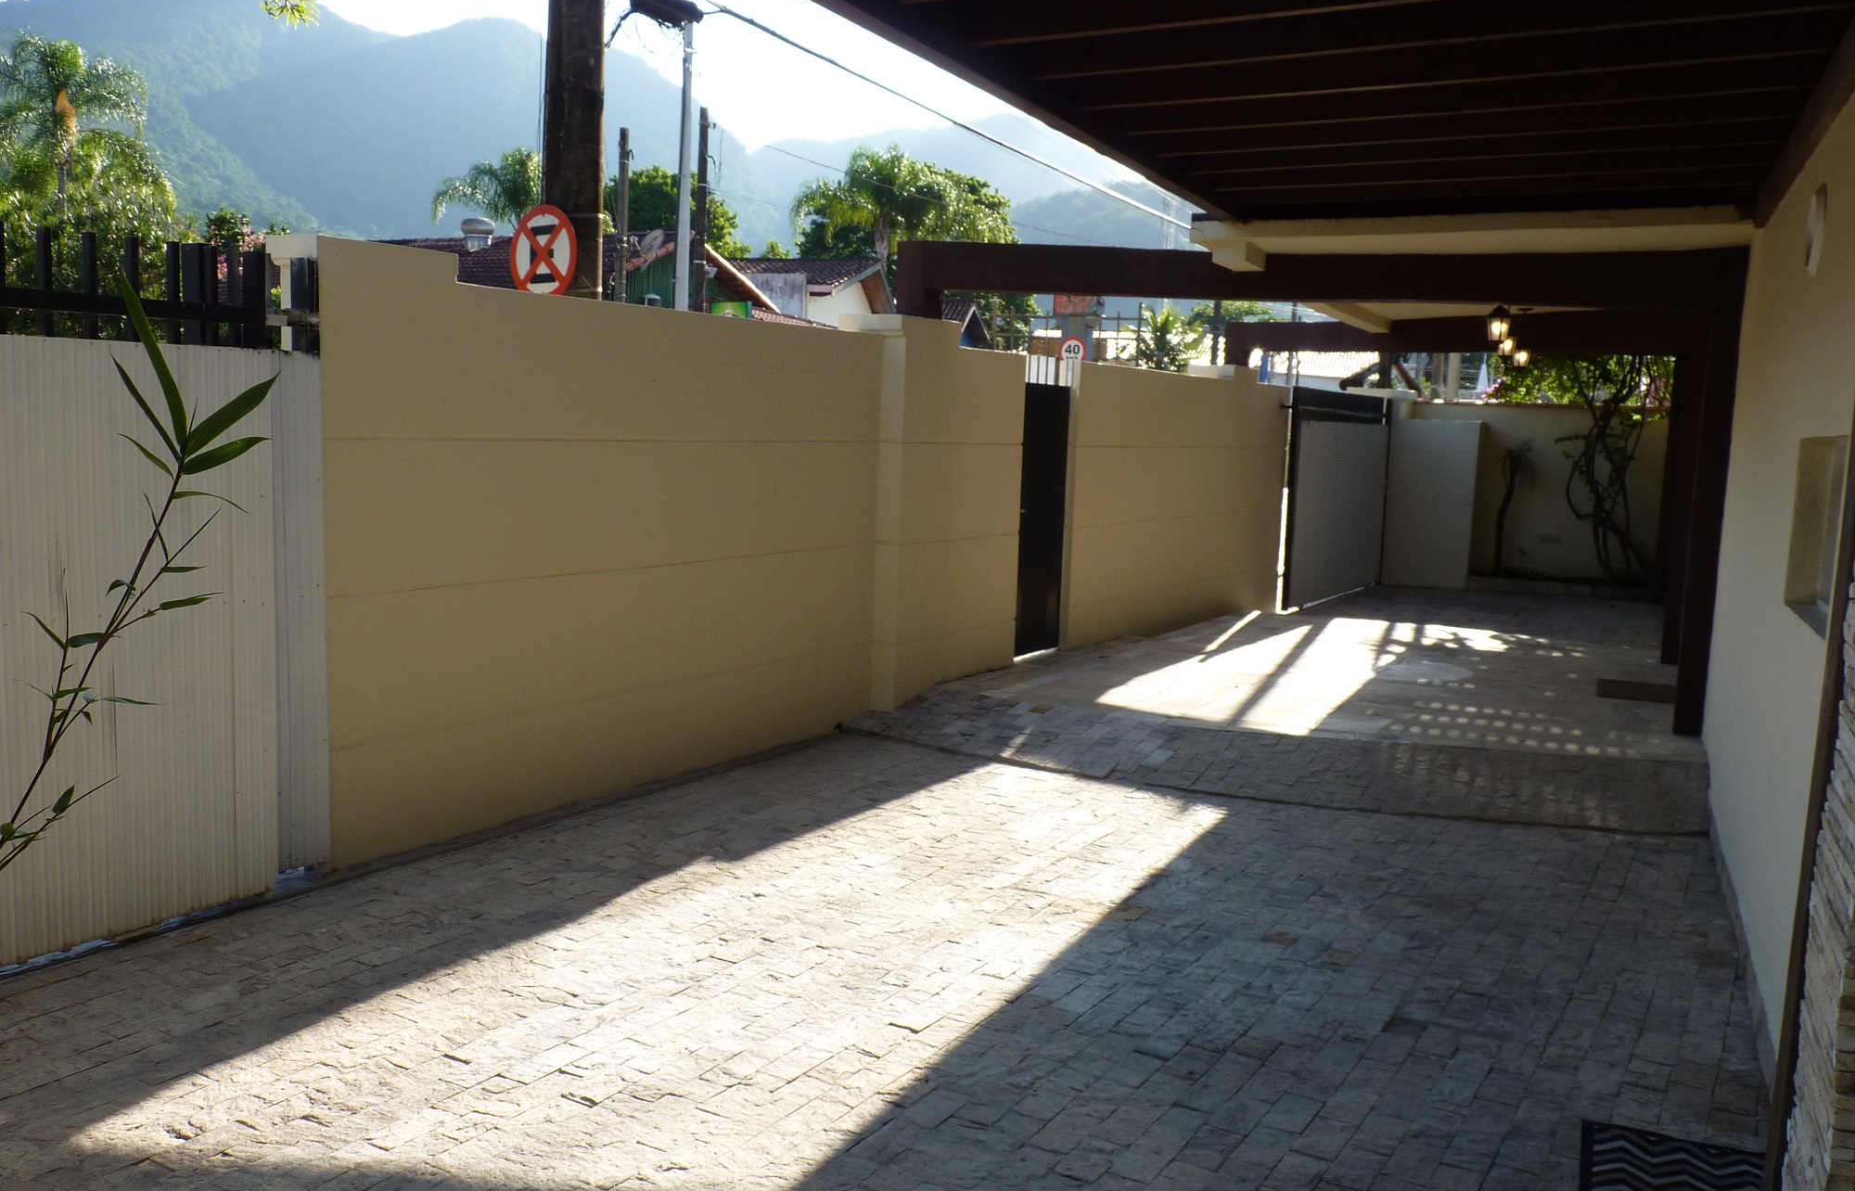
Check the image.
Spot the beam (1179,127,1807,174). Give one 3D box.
[{"bbox_3d":[2.101,-1.800,5.703,2.243,0.160,0.055,6,8,29],"label":"beam"}]

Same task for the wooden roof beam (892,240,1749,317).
[{"bbox_3d":[1.998,-1.726,7.803,4.408,0.270,0.170,3,7,10],"label":"wooden roof beam"}]

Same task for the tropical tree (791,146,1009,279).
[{"bbox_3d":[-0.692,-7.126,36.391,5.700,8.120,5.400,2,7,-1],"label":"tropical tree"}]

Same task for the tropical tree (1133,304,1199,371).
[{"bbox_3d":[4.865,-3.920,29.346,1.650,3.880,1.650,3,7,9],"label":"tropical tree"}]

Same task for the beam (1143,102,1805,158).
[{"bbox_3d":[1.905,-1.757,5.306,2.244,0.160,0.055,6,8,29],"label":"beam"}]

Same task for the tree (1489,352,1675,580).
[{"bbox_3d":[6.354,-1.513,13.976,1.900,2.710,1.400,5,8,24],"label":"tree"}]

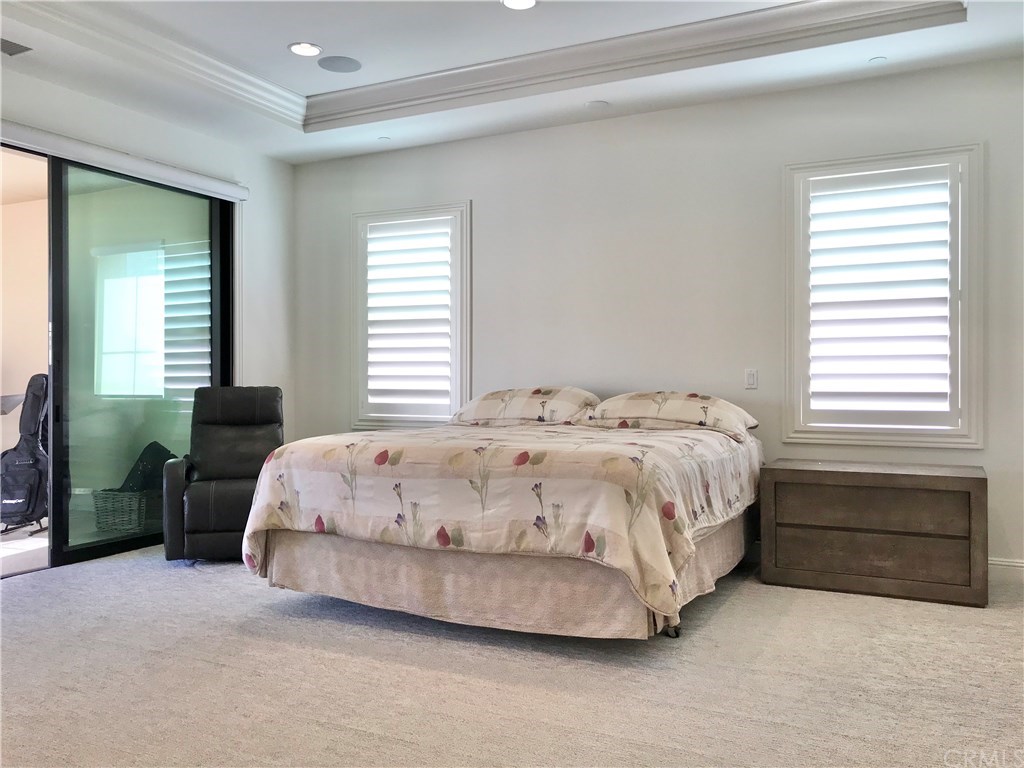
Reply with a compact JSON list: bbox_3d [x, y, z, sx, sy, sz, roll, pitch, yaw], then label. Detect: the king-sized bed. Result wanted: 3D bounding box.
[{"bbox_3d":[0.102,0.553,4.490,2.159,1.043,2.020,0,1,27],"label":"king-sized bed"}]

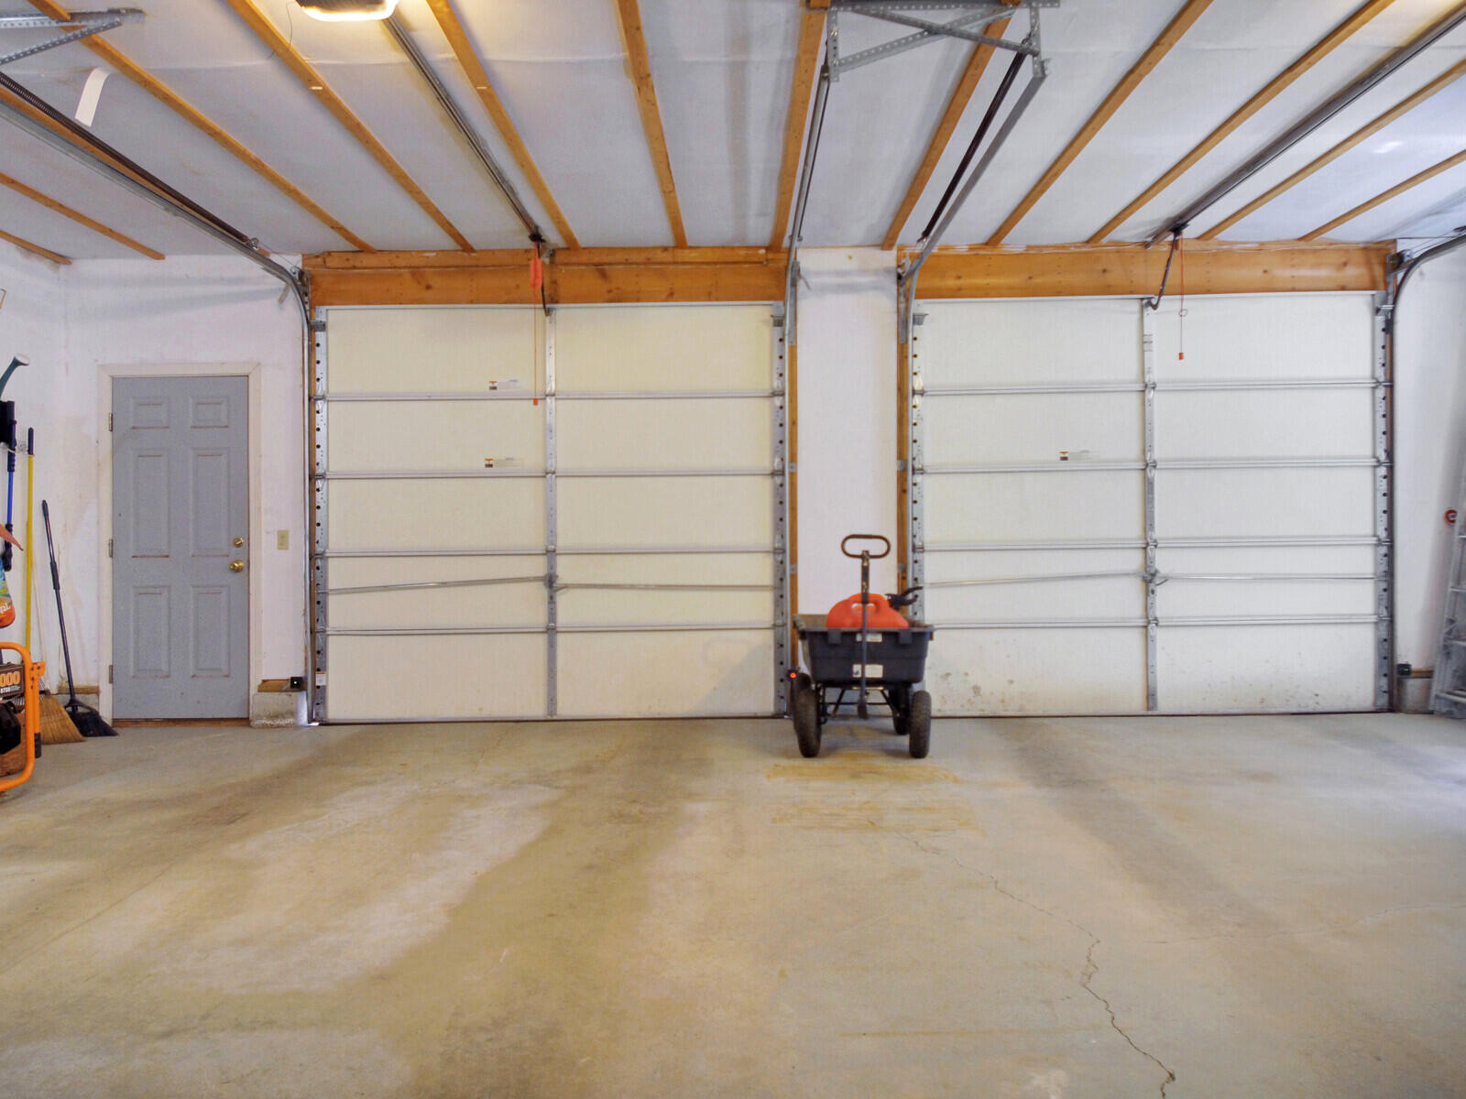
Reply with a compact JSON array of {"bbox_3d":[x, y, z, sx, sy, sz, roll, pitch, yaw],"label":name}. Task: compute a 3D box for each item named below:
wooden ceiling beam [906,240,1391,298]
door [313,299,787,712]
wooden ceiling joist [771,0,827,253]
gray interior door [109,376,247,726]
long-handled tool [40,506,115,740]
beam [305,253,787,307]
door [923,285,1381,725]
[{"bbox_3d":[2.449,-1.651,5.490,2.890,0.330,0.090,0,0,1],"label":"wooden ceiling beam"},{"bbox_3d":[-1.070,-0.208,5.465,2.745,2.440,0.060,0,0,1],"label":"door"},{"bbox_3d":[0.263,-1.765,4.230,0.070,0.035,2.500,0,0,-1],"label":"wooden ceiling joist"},{"bbox_3d":[-3.290,-0.012,5.550,0.810,2.030,0.050,0,0,1],"label":"gray interior door"},{"bbox_3d":[-3.750,0.400,5.330,0.280,1.420,0.080,-13,-7,-6],"label":"long-handled tool"},{"bbox_3d":[-1.114,-1.619,5.540,2.870,0.335,0.090,0,0,1],"label":"beam"},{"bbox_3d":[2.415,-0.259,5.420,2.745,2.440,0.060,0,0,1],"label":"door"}]

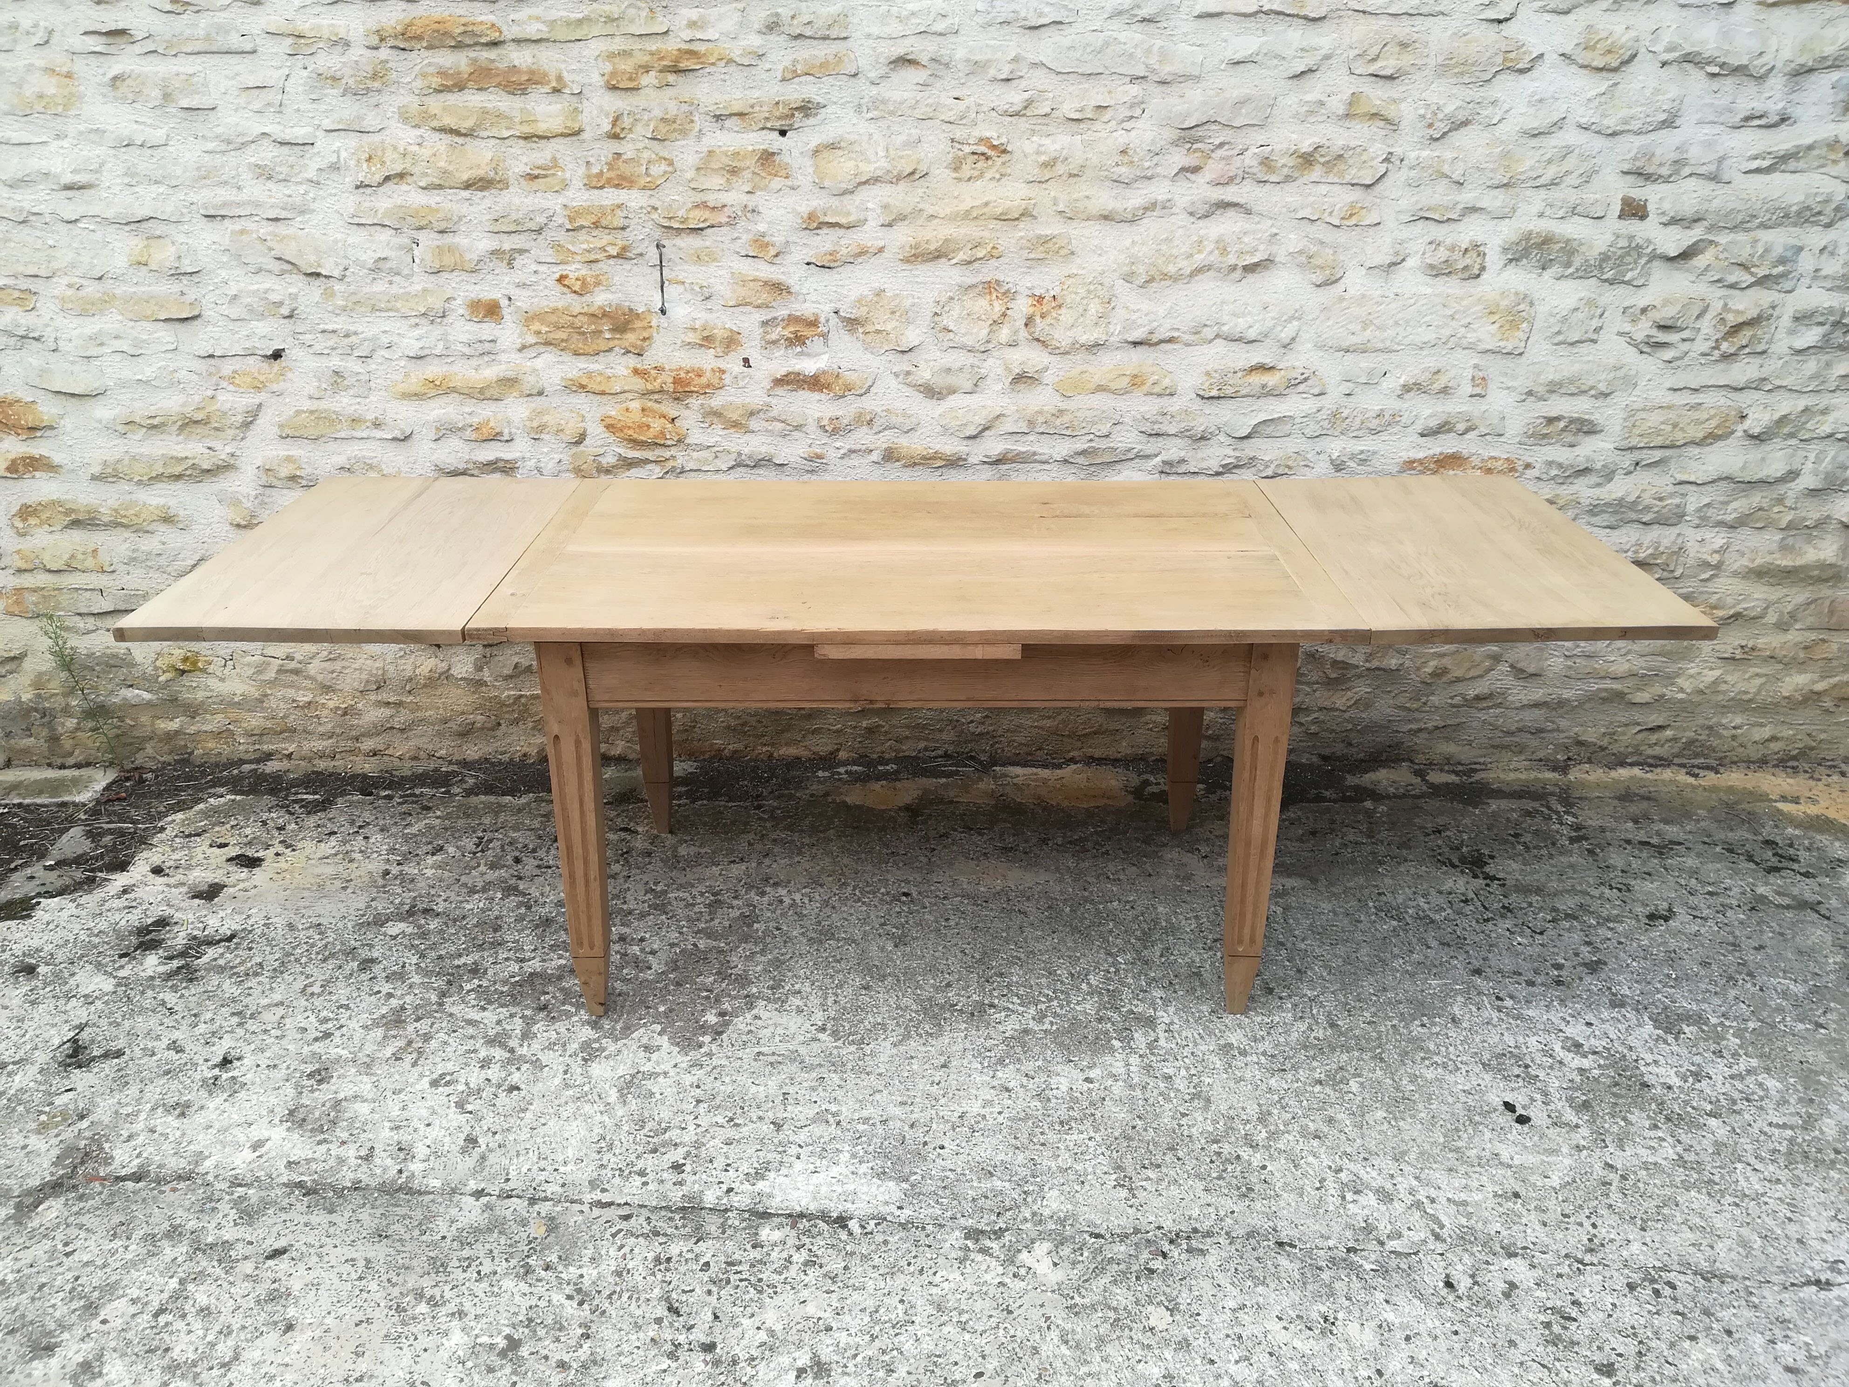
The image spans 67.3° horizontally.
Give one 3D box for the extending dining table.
[{"bbox_3d":[-0.011,0.083,2.592,2.390,0.763,0.800,0,25,0],"label":"extending dining table"}]

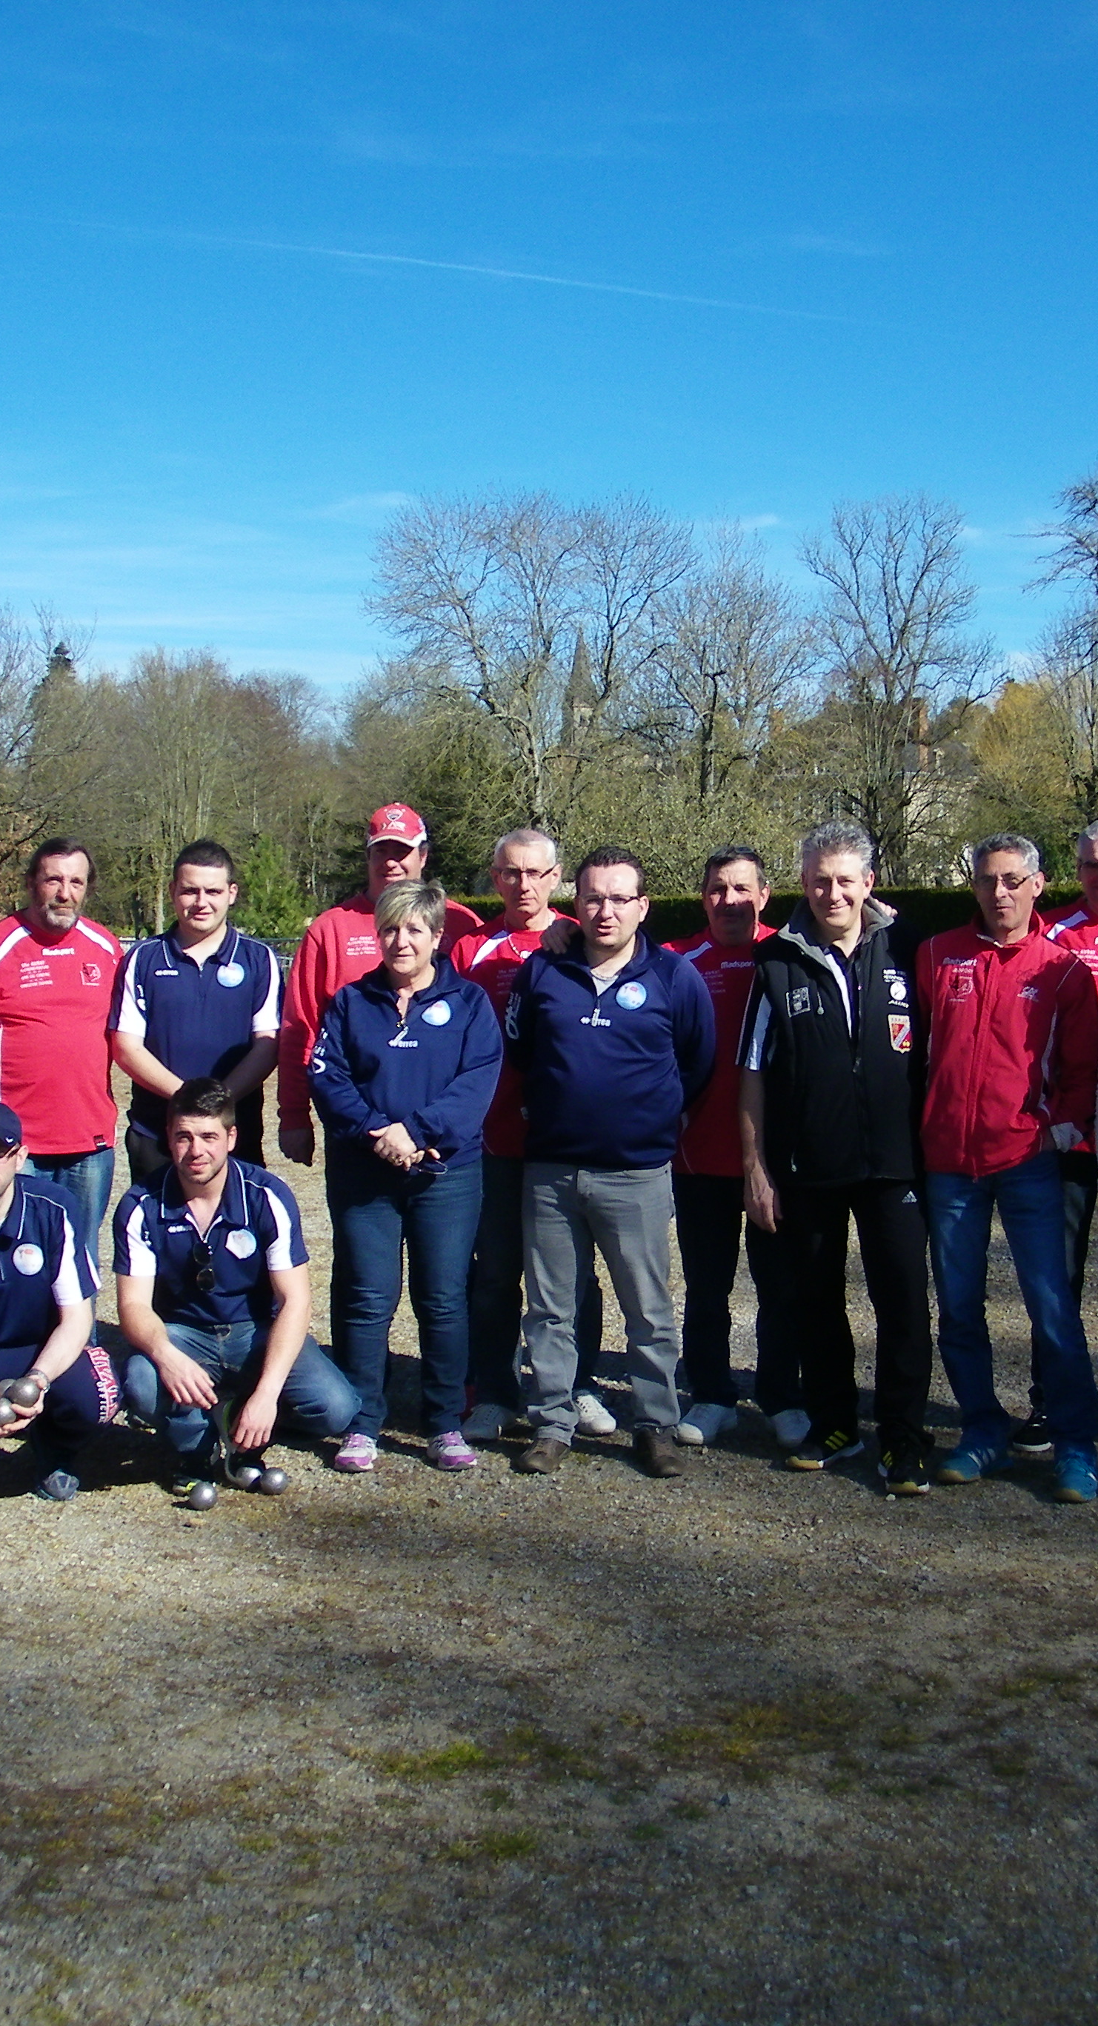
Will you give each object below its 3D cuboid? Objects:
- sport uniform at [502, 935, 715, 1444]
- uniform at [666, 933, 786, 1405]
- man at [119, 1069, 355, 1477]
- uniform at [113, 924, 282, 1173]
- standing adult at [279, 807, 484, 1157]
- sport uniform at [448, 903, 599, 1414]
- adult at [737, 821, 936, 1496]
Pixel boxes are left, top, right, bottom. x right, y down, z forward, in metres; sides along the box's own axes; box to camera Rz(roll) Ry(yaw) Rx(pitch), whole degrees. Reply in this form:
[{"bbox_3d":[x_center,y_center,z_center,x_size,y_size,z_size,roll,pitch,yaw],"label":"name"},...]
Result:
[{"bbox_3d":[0.168,0.488,6.120,0.590,1.430,0.350,0,2,5],"label":"sport uniform"},{"bbox_3d":[0.561,0.474,6.529,0.520,1.482,0.330,0,3,5],"label":"uniform"},{"bbox_3d":[-0.863,0.727,6.041,0.660,1.102,0.740,0,3,-10],"label":"man"},{"bbox_3d":[-1.026,0.434,6.380,0.500,1.400,0.320,-1,2,-10],"label":"uniform"},{"bbox_3d":[-0.474,0.326,6.500,0.620,1.870,0.360,-1,3,-3],"label":"standing adult"},{"bbox_3d":[-0.060,0.452,6.540,0.500,1.490,0.320,-1,2,0],"label":"sport uniform"},{"bbox_3d":[0.786,0.377,5.960,0.550,1.790,0.360,-1,2,-3],"label":"adult"}]

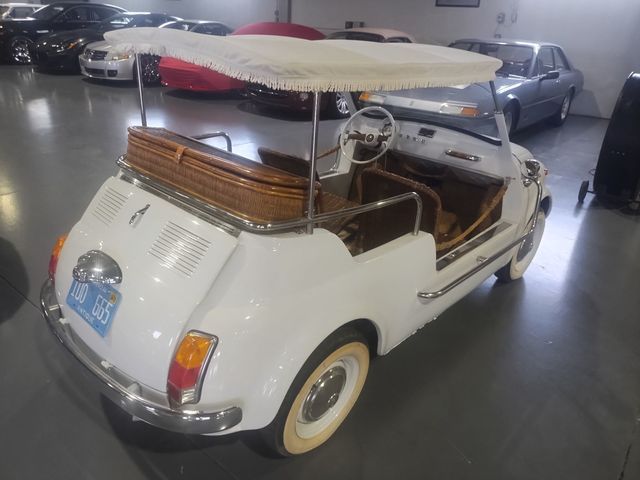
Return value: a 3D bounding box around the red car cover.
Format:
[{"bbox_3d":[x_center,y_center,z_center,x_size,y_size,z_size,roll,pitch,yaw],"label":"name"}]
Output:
[{"bbox_3d":[-1.164,-3.847,9.576,1.920,1.220,4.500,24,33,36],"label":"red car cover"}]

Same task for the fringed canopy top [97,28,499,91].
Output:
[{"bbox_3d":[-0.045,-0.757,1.883,1.240,0.150,1.270,25,33,37],"label":"fringed canopy top"}]

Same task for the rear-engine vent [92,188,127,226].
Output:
[{"bbox_3d":[-0.787,-0.131,1.728,0.200,0.125,0.020,24,-9,43],"label":"rear-engine vent"}]

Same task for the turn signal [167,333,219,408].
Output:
[{"bbox_3d":[-0.358,0.366,1.280,0.088,0.192,0.075,20,13,22],"label":"turn signal"}]

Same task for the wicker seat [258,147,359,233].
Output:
[{"bbox_3d":[-0.059,-0.260,2.605,0.460,0.540,0.500,24,32,37],"label":"wicker seat"}]

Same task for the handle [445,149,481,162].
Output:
[{"bbox_3d":[0.763,-0.455,2.497,0.220,0.035,0.040,24,32,37],"label":"handle"}]

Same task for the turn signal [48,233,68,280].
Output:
[{"bbox_3d":[-1.066,0.050,1.867,0.075,0.192,0.088,6,15,-35],"label":"turn signal"}]

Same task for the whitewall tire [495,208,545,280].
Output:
[{"bbox_3d":[1.270,0.025,2.936,0.135,0.510,0.510,25,33,37],"label":"whitewall tire"}]

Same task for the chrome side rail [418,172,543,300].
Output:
[{"bbox_3d":[0.802,-0.046,2.240,0.150,0.370,1.350,25,33,37],"label":"chrome side rail"}]

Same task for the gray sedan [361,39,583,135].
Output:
[{"bbox_3d":[2.566,-2.321,6.933,1.800,1.310,4.810,23,32,35],"label":"gray sedan"}]

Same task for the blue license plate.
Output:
[{"bbox_3d":[-0.747,0.190,1.521,0.305,0.152,0.012,24,4,37],"label":"blue license plate"}]

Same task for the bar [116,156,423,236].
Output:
[{"bbox_3d":[-0.286,-0.201,1.898,1.200,0.190,0.745,25,33,37],"label":"bar"}]

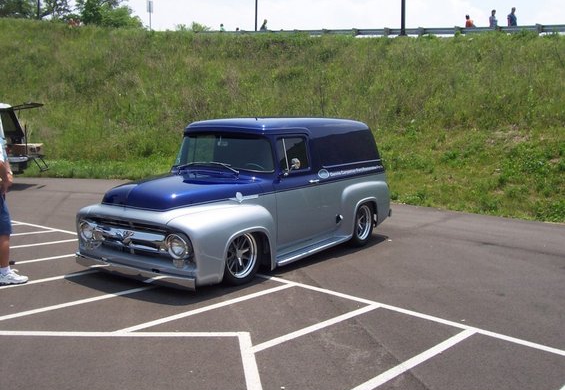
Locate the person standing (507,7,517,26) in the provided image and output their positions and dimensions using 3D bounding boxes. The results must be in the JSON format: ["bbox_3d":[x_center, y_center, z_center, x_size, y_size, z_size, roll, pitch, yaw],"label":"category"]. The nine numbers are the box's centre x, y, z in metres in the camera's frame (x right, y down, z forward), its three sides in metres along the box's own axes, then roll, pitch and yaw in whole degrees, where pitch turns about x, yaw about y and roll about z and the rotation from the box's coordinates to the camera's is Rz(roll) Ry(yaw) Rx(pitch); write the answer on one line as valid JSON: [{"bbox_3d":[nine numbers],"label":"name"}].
[{"bbox_3d":[11.305,-8.362,29.902,0.380,1.770,0.500,7,9,40],"label":"person standing"}]

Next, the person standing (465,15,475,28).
[{"bbox_3d":[9.432,-8.315,30.692,0.420,1.600,0.500,6,8,33],"label":"person standing"}]

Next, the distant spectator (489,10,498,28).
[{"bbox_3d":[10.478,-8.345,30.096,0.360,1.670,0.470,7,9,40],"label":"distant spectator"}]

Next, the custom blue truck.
[{"bbox_3d":[-0.253,-0.093,8.040,1.880,1.790,4.600,6,8,35],"label":"custom blue truck"}]

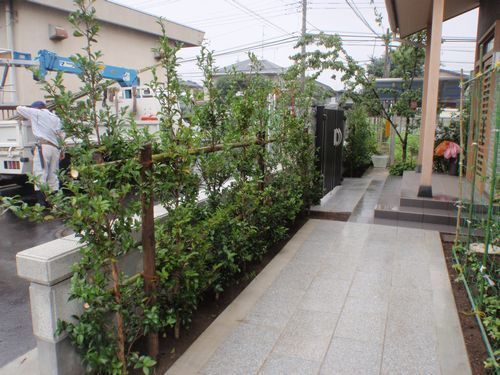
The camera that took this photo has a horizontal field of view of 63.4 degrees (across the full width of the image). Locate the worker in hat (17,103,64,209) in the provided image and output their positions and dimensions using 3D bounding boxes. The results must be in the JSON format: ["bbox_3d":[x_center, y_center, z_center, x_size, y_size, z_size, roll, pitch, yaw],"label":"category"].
[{"bbox_3d":[-3.420,-0.555,6.600,0.740,1.640,0.500,-6,12,-30],"label":"worker in hat"}]

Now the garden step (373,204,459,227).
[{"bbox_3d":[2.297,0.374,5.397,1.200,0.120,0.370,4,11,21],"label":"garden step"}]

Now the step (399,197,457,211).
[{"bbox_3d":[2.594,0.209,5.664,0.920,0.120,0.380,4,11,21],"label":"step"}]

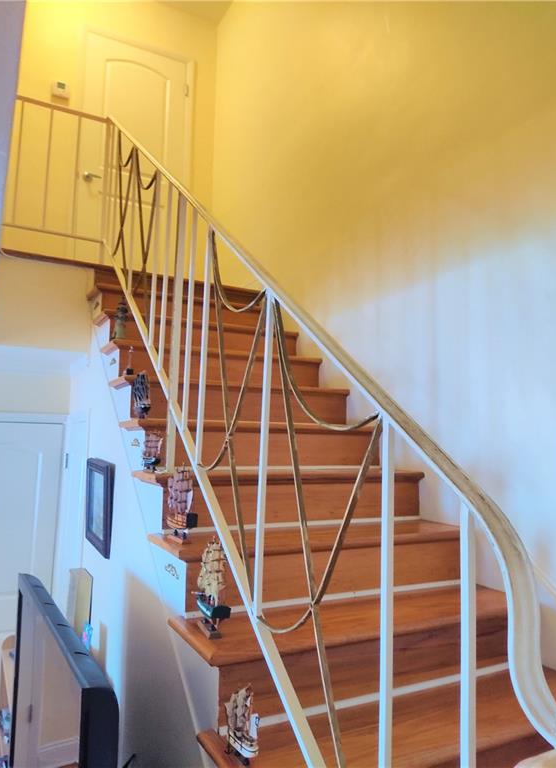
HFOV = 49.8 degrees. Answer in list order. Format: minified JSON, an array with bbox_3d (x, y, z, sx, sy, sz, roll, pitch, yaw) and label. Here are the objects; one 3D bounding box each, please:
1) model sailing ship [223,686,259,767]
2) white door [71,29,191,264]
[{"bbox_3d":[-0.081,0.726,1.310,0.054,0.153,0.156,3,-6,-25],"label":"model sailing ship"},{"bbox_3d":[-1.109,-1.581,4.574,0.781,2.035,0.045,4,-6,-26],"label":"white door"}]

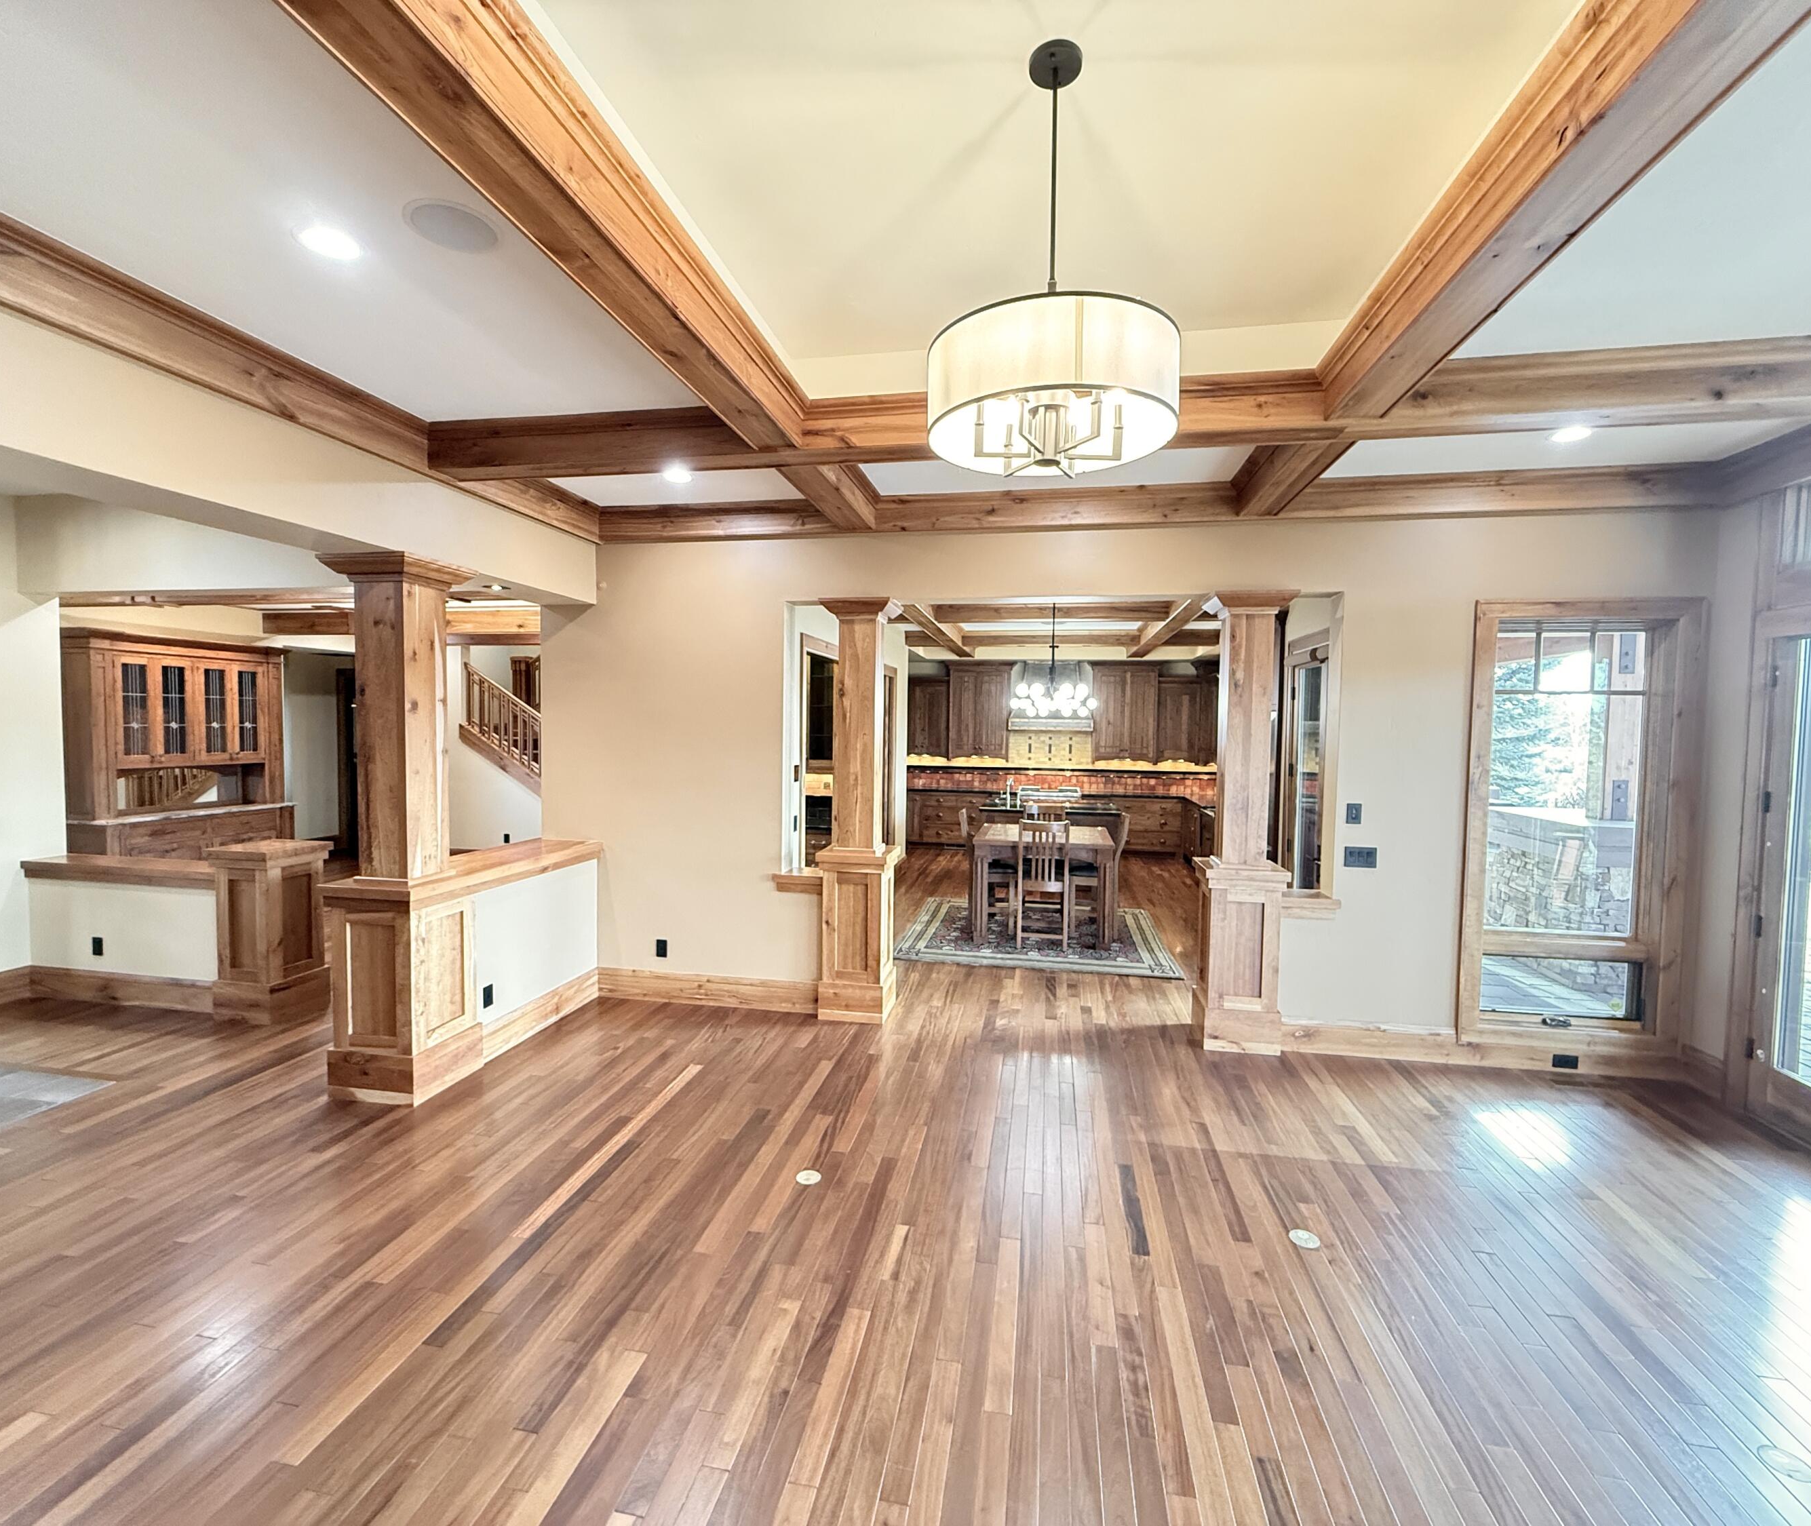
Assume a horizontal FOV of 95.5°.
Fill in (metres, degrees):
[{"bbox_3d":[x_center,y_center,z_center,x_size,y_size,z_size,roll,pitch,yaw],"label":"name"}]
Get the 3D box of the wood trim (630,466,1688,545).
[{"bbox_3d":[1.073,-1.448,4.695,6.167,0.216,0.146,1,3,10],"label":"wood trim"}]

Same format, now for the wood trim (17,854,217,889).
[{"bbox_3d":[-4.913,0.698,5.279,1.510,0.110,0.329,1,3,10],"label":"wood trim"}]

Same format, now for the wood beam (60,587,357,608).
[{"bbox_3d":[-7.018,-1.715,8.315,4.026,0.201,0.256,1,3,10],"label":"wood beam"}]

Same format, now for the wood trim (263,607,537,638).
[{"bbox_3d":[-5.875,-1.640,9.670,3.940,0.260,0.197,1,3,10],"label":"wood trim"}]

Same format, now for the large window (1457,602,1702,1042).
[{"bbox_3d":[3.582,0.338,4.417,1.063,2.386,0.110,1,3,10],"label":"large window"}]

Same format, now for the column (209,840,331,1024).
[{"bbox_3d":[-3.956,1.040,5.142,0.452,1.034,0.469,1,3,10],"label":"column"}]

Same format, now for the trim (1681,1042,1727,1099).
[{"bbox_3d":[4.106,1.585,4.226,0.026,0.210,0.220,1,3,10],"label":"trim"}]

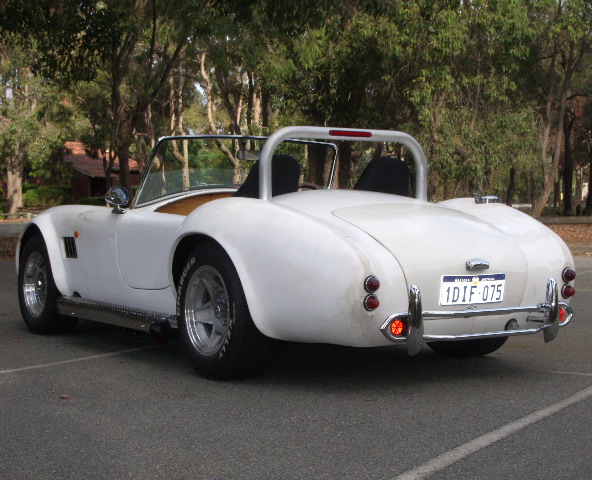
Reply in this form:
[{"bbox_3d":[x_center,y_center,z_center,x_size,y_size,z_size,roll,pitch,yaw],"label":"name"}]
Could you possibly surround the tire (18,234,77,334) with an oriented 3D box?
[{"bbox_3d":[-1.578,0.286,7.417,0.230,0.648,0.648,-1,2,-34],"label":"tire"}]

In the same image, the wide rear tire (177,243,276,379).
[{"bbox_3d":[-0.308,0.333,5.491,0.280,0.664,0.664,-1,2,-34],"label":"wide rear tire"}]

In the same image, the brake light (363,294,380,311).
[{"bbox_3d":[0.311,0.263,4.765,0.071,0.070,0.046,-1,2,-34],"label":"brake light"}]

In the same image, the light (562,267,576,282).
[{"bbox_3d":[1.289,0.166,5.416,0.071,0.072,0.046,-1,2,-34],"label":"light"}]

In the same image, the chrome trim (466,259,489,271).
[{"bbox_3d":[0.809,0.108,5.096,0.100,0.050,0.050,-1,2,-34],"label":"chrome trim"}]

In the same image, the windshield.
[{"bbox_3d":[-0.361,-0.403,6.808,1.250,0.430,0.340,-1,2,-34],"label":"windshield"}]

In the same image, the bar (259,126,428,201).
[{"bbox_3d":[0.267,-0.377,5.869,1.050,0.375,0.075,-1,2,-34],"label":"bar"}]

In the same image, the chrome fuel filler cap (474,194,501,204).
[{"bbox_3d":[0.972,-0.204,5.815,0.120,0.050,0.120,0,1,0],"label":"chrome fuel filler cap"}]

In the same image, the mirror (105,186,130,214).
[{"bbox_3d":[-1.014,-0.231,6.556,0.120,0.155,0.120,-1,2,-34],"label":"mirror"}]

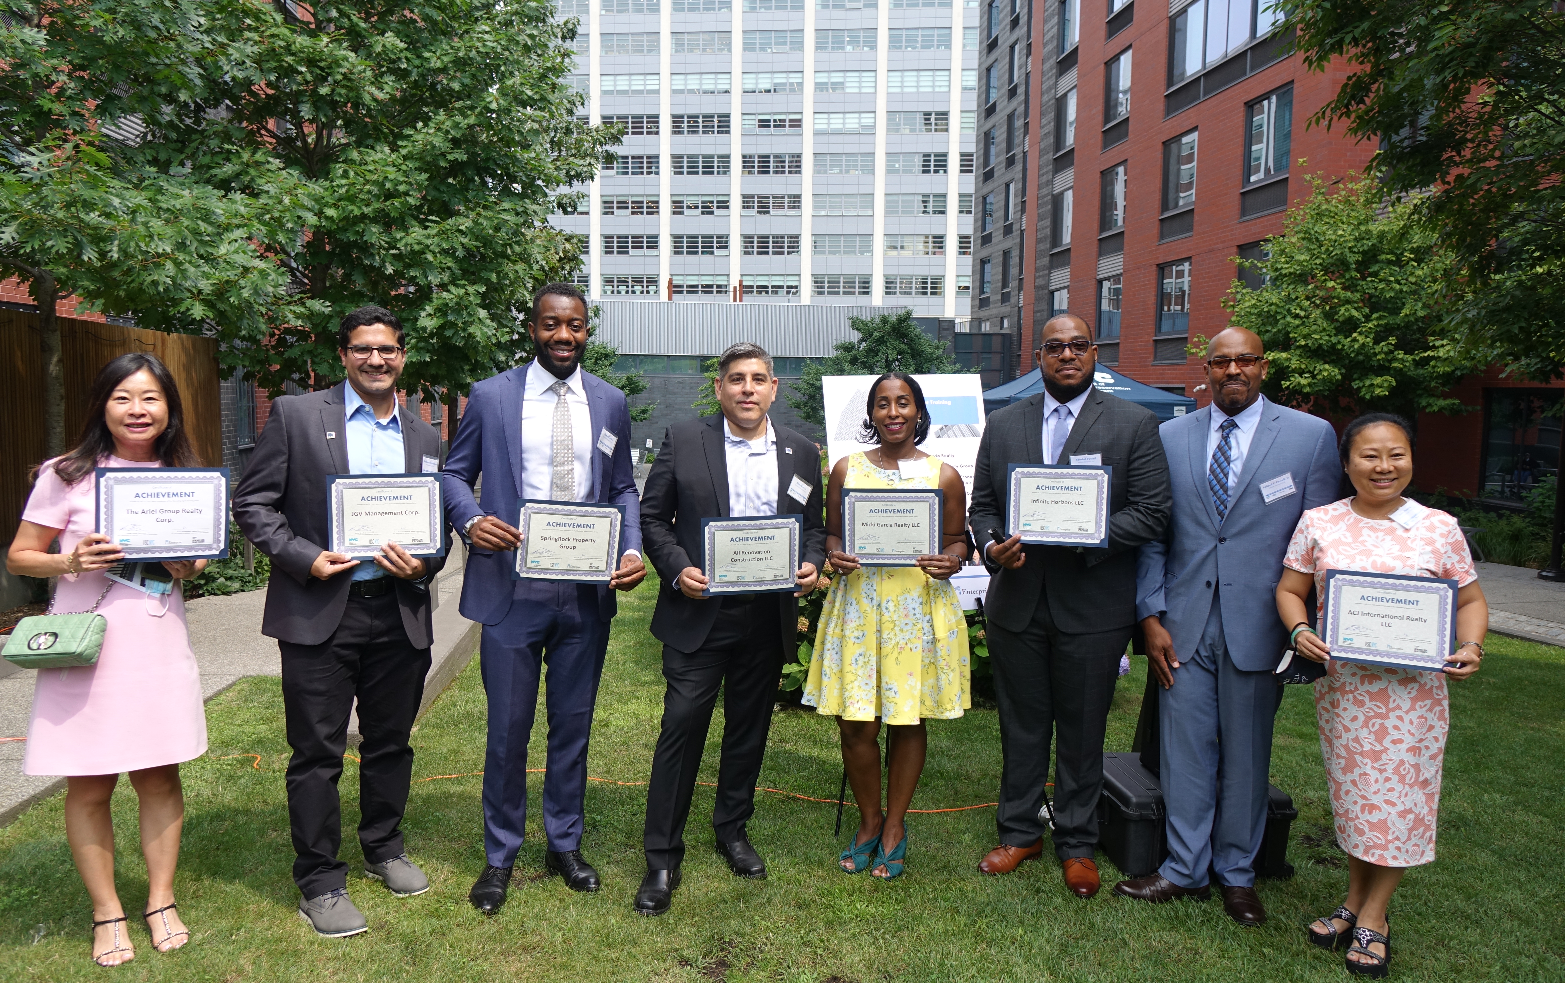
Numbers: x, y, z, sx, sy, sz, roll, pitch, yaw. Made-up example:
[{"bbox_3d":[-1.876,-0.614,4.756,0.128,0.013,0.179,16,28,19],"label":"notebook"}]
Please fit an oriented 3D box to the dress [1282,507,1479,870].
[{"bbox_3d":[1.600,0.510,2.810,0.450,0.980,0.320,4,6,33],"label":"dress"}]

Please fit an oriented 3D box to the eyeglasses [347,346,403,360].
[{"bbox_3d":[-1.204,-0.408,3.084,0.144,0.042,0.142,-1,5,-20],"label":"eyeglasses"}]

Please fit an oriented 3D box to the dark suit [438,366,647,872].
[{"bbox_3d":[-0.710,0.370,3.070,0.550,1.500,0.370,-1,5,-24],"label":"dark suit"}]

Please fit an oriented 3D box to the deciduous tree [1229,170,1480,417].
[{"bbox_3d":[7.630,-1.984,14.200,3.700,4.700,3.700,4,6,30],"label":"deciduous tree"}]

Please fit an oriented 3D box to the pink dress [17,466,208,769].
[{"bbox_3d":[-1.775,0.335,2.790,0.440,0.830,0.310,-3,6,-37],"label":"pink dress"}]

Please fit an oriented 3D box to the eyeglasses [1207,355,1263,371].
[{"bbox_3d":[1.335,-0.376,3.060,0.147,0.040,0.145,-1,5,28],"label":"eyeglasses"}]

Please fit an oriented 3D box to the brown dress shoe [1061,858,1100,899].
[{"bbox_3d":[0.915,1.155,3.275,0.110,0.115,0.300,1,5,3],"label":"brown dress shoe"}]

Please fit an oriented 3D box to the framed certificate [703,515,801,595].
[{"bbox_3d":[-0.088,0.191,3.112,0.304,0.240,0.010,-2,12,-10],"label":"framed certificate"}]

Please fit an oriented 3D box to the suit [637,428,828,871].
[{"bbox_3d":[-0.160,0.472,3.340,0.580,1.430,0.400,0,5,-8],"label":"suit"}]

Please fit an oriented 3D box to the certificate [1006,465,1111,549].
[{"bbox_3d":[0.815,0.041,3.090,0.302,0.236,0.015,4,5,14],"label":"certificate"}]

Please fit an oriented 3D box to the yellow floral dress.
[{"bbox_3d":[0.325,0.300,3.260,0.510,0.850,0.380,2,5,10],"label":"yellow floral dress"}]

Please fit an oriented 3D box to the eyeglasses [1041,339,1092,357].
[{"bbox_3d":[0.850,-0.430,3.140,0.148,0.045,0.145,-4,5,13],"label":"eyeglasses"}]

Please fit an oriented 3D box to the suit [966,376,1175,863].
[{"bbox_3d":[0.925,0.443,3.390,0.630,1.540,0.420,2,5,15],"label":"suit"}]

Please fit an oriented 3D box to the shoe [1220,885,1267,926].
[{"bbox_3d":[1.432,1.239,3.277,0.110,0.110,0.300,2,5,15],"label":"shoe"}]

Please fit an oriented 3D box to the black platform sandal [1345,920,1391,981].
[{"bbox_3d":[1.672,1.270,2.965,0.098,0.110,0.250,5,6,37],"label":"black platform sandal"}]

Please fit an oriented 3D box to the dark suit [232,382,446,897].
[{"bbox_3d":[-1.245,0.415,2.970,0.550,1.460,0.390,-3,6,-36],"label":"dark suit"}]

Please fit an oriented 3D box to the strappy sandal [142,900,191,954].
[{"bbox_3d":[-1.775,1.225,2.996,0.090,0.092,0.235,-3,7,-40],"label":"strappy sandal"}]

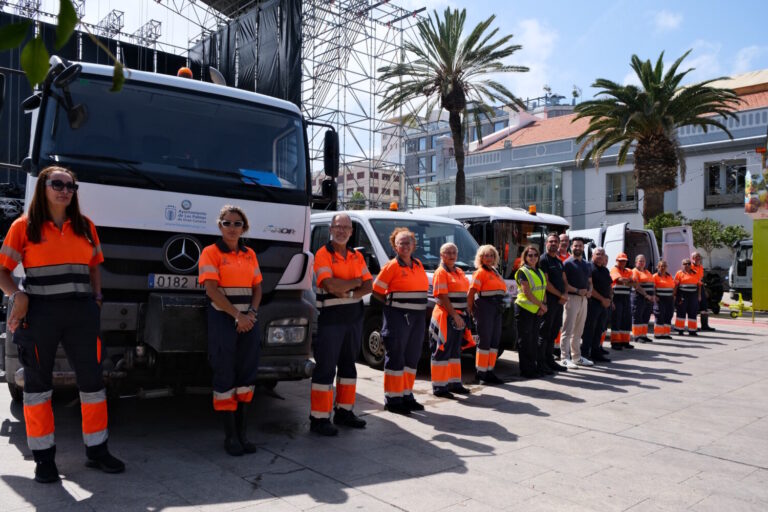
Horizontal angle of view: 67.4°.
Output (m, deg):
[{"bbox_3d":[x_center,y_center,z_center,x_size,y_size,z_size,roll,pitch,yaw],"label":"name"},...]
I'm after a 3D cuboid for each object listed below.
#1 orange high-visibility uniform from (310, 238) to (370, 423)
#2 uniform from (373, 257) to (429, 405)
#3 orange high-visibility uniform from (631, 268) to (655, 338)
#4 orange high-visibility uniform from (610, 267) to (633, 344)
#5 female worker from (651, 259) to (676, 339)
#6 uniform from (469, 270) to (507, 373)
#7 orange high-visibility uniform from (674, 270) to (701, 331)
[{"bbox_3d":[-0.334,0.583,4.520,0.500,1.370,0.340,1,-1,-22],"label":"orange high-visibility uniform"},{"bbox_3d":[0.150,0.673,5.220,0.500,1.340,0.340,1,-1,-28],"label":"uniform"},{"bbox_3d":[5.004,0.919,11.150,0.470,1.316,0.340,1,-2,-18],"label":"orange high-visibility uniform"},{"bbox_3d":[4.279,0.871,10.400,0.480,1.370,0.320,1,-1,-15],"label":"orange high-visibility uniform"},{"bbox_3d":[5.774,0.893,11.900,0.460,1.601,0.320,1,-2,-6],"label":"female worker"},{"bbox_3d":[1.213,0.756,6.750,0.470,1.266,0.340,2,-2,-40],"label":"uniform"},{"bbox_3d":[6.586,0.987,12.500,0.510,1.324,0.300,1,-2,-2],"label":"orange high-visibility uniform"}]

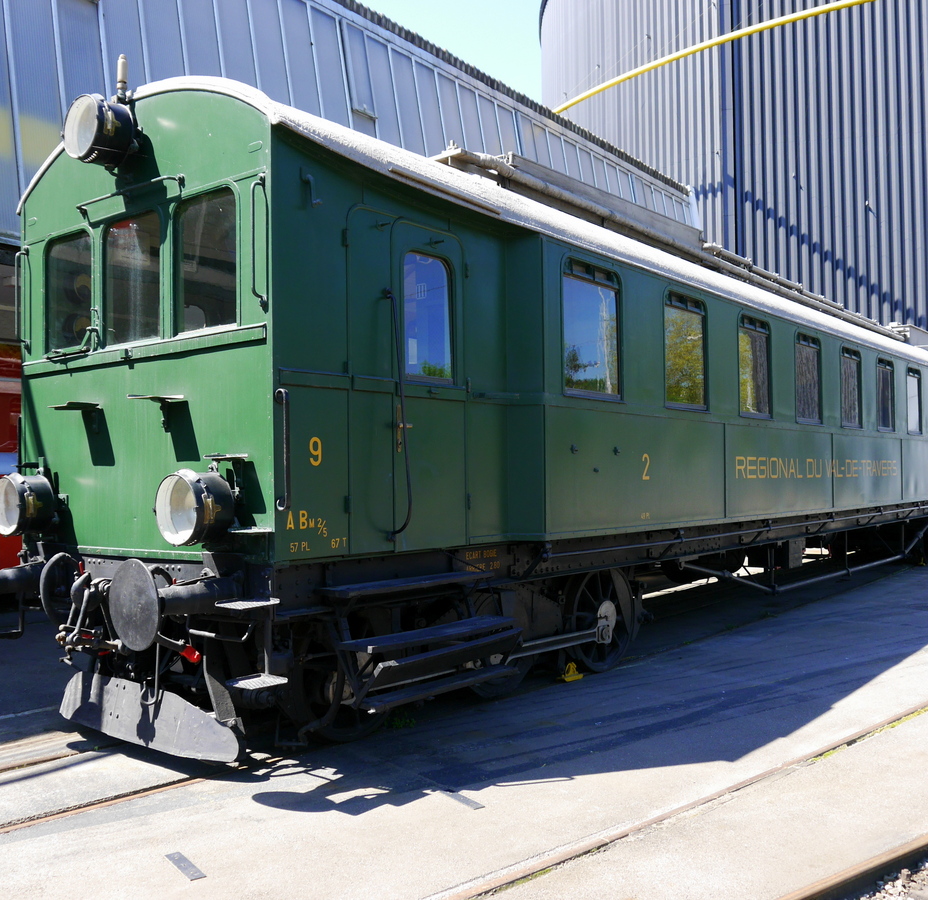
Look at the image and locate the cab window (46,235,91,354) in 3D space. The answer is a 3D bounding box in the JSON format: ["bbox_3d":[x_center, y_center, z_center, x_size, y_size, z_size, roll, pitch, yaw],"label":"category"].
[{"bbox_3d":[-2.512,-0.995,6.194,0.570,0.755,0.070,-2,-2,38],"label":"cab window"}]

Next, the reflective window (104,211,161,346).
[{"bbox_3d":[-1.964,-1.017,5.767,0.570,0.755,0.070,-2,-2,38],"label":"reflective window"}]

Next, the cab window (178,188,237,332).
[{"bbox_3d":[-1.421,-1.039,5.345,0.570,0.755,0.070,-2,-2,38],"label":"cab window"}]

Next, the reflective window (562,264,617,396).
[{"bbox_3d":[0.918,-0.855,7.062,0.070,0.970,0.810,-2,-2,38],"label":"reflective window"}]

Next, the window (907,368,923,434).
[{"bbox_3d":[6.678,-0.708,14.451,0.070,0.970,0.810,-2,-2,38],"label":"window"}]

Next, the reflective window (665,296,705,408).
[{"bbox_3d":[1.877,-0.830,8.292,0.070,0.970,0.810,-2,-2,38],"label":"reflective window"}]

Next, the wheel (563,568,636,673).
[{"bbox_3d":[1.117,1.401,8.096,0.150,0.900,0.900,-3,-2,43],"label":"wheel"}]

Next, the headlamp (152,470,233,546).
[{"bbox_3d":[-1.367,0.293,4.996,0.370,0.375,0.260,-2,-2,38],"label":"headlamp"}]

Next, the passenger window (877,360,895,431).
[{"bbox_3d":[5.719,-0.733,13.221,0.070,0.970,0.810,-2,-2,38],"label":"passenger window"}]

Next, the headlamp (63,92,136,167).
[{"bbox_3d":[-2.096,-1.835,5.607,0.370,0.375,0.260,-2,-2,38],"label":"headlamp"}]

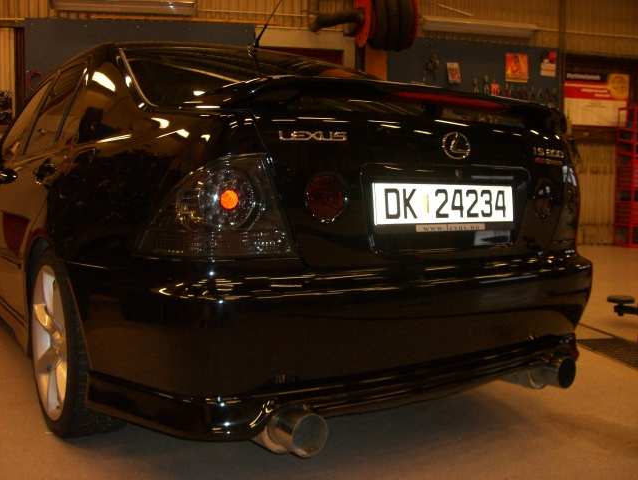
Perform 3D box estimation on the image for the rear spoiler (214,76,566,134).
[{"bbox_3d":[0.305,-0.365,1.981,1.160,0.113,0.250,-2,4,-34],"label":"rear spoiler"}]

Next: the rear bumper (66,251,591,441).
[{"bbox_3d":[0.212,0.221,2.152,1.720,0.430,0.690,-2,4,-34],"label":"rear bumper"}]

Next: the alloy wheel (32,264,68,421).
[{"bbox_3d":[-0.774,0.322,2.260,0.200,0.490,0.490,-2,4,-34],"label":"alloy wheel"}]

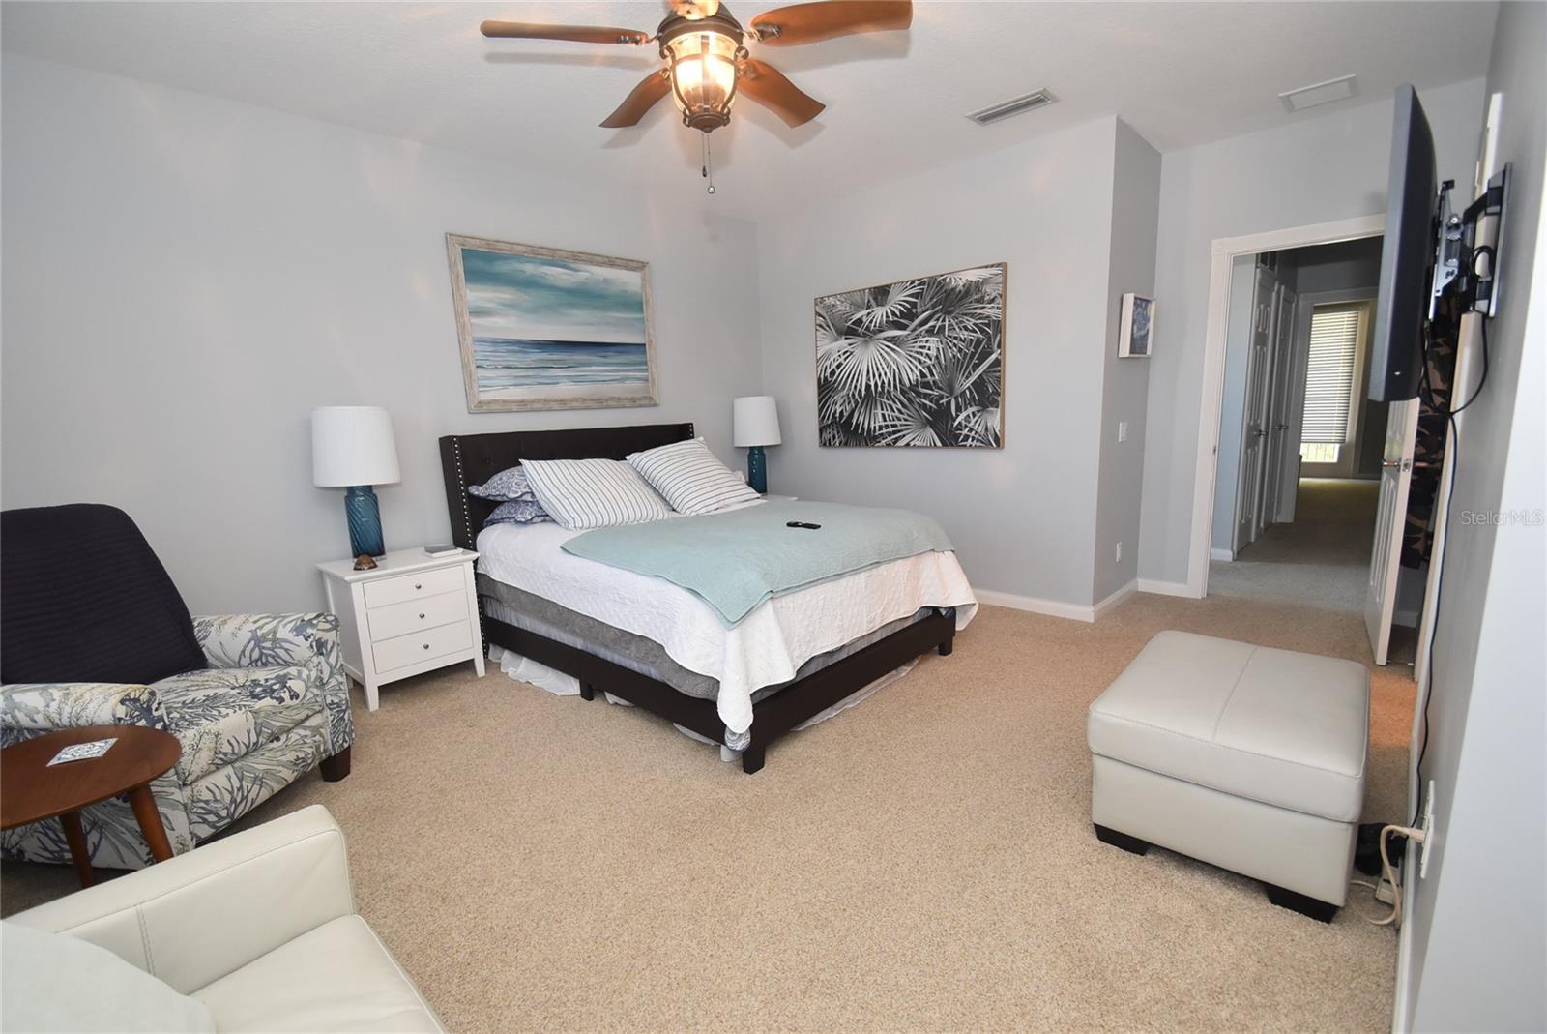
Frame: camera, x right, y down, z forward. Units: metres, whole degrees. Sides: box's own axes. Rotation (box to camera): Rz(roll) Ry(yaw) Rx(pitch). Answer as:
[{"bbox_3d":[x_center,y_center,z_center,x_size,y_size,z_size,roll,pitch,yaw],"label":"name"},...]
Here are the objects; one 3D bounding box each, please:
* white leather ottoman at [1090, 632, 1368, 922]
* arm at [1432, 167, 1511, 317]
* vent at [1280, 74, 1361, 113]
[{"bbox_3d":[1.419,0.720,2.007,0.576,0.426,0.791,7,14,42],"label":"white leather ottoman"},{"bbox_3d":[1.780,-0.670,1.657,0.107,0.335,0.402,8,14,44],"label":"arm"},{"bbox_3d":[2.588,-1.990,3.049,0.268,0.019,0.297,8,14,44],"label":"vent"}]

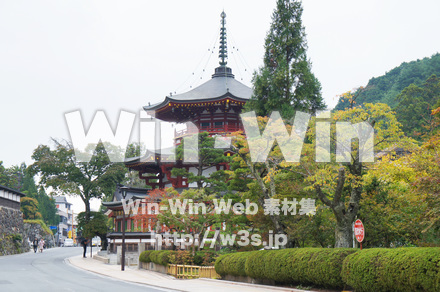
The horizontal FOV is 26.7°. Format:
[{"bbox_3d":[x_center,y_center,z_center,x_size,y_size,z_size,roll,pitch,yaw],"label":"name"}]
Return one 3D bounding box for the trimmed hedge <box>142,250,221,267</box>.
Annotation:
[{"bbox_3d":[-2.277,5.548,46.205,2.200,0.800,8.300,1,-6,-13],"label":"trimmed hedge"}]

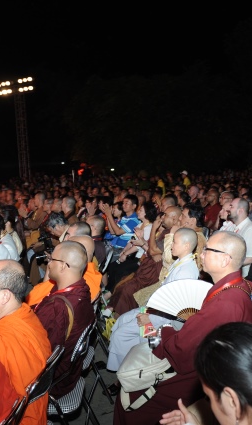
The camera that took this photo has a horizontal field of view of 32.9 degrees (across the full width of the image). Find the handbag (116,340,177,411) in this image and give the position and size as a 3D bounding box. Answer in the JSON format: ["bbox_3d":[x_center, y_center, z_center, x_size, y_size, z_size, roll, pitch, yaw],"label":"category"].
[{"bbox_3d":[0.091,0.680,1.800,0.230,0.180,0.210,-1,5,15],"label":"handbag"}]

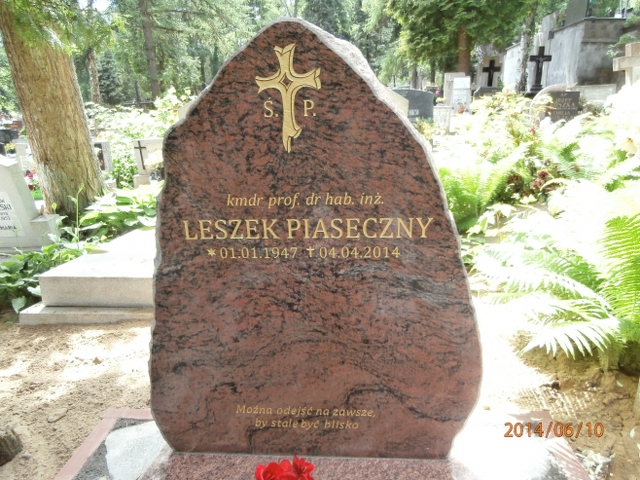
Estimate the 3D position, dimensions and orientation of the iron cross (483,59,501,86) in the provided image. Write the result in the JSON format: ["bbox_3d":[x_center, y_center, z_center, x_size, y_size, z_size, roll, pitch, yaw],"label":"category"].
[{"bbox_3d":[4.445,-4.315,11.500,0.450,0.670,0.080,1,14,5],"label":"iron cross"}]

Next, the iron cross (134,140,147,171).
[{"bbox_3d":[-2.504,-1.181,6.200,0.165,0.410,0.030,0,14,2],"label":"iron cross"}]

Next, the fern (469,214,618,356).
[{"bbox_3d":[1.046,0.206,2.050,0.580,0.460,0.500,0,13,0],"label":"fern"}]

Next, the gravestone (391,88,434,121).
[{"bbox_3d":[1.614,-2.443,8.000,0.900,0.570,0.140,1,14,5],"label":"gravestone"}]

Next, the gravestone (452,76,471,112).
[{"bbox_3d":[3.372,-3.431,10.500,0.390,0.860,0.130,1,14,6],"label":"gravestone"}]

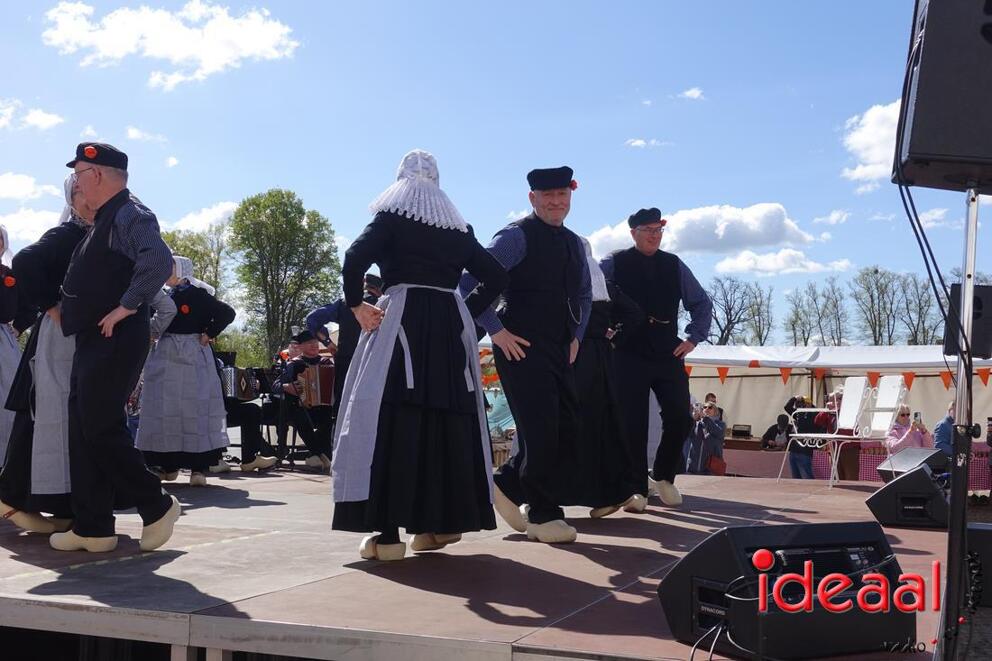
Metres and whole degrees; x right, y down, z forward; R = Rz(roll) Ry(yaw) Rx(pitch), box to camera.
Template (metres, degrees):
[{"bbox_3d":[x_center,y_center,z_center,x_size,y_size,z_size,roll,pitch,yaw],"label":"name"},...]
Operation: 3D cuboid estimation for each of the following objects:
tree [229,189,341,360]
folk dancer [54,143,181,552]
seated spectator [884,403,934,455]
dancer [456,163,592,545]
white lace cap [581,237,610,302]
[{"bbox_3d":[-10.299,-0.876,55.000,5.600,12.000,5.400,0,-4,0],"label":"tree"},{"bbox_3d":[-1.625,0.069,4.850,0.520,1.760,0.570,1,-3,-10],"label":"folk dancer"},{"bbox_3d":[5.220,1.630,14.300,0.520,1.400,0.500,1,-3,-3],"label":"seated spectator"},{"bbox_3d":[0.149,0.109,5.350,0.620,1.730,0.500,3,-5,-30],"label":"dancer"},{"bbox_3d":[0.486,-0.374,6.500,0.400,0.380,0.360,-1,-4,24],"label":"white lace cap"}]

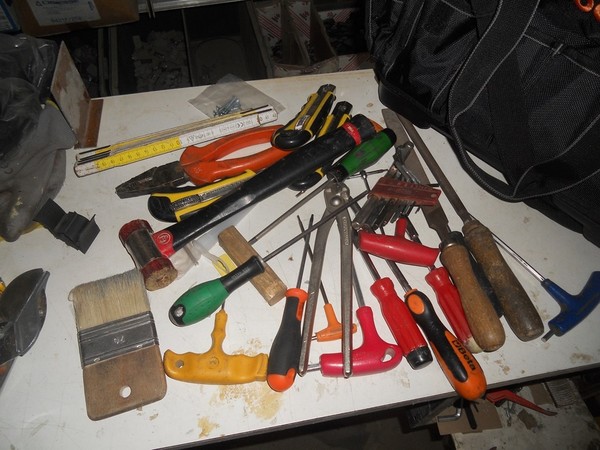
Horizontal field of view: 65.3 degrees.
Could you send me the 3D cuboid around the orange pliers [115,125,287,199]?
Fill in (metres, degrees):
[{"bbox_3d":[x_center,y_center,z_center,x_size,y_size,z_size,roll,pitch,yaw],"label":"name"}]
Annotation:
[{"bbox_3d":[-0.104,-0.068,0.530,0.209,0.022,0.056,-21,59,-13],"label":"orange pliers"}]

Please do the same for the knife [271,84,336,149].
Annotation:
[{"bbox_3d":[0.015,-0.134,0.560,0.042,0.027,0.138,17,44,10],"label":"knife"}]

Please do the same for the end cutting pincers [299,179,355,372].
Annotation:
[{"bbox_3d":[0.031,0.040,0.453,0.054,0.022,0.212,5,53,2],"label":"end cutting pincers"}]

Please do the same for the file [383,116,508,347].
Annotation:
[{"bbox_3d":[0.139,-0.022,0.504,0.032,0.030,0.320,-9,54,-7],"label":"file"}]

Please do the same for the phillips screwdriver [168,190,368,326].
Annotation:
[{"bbox_3d":[-0.023,0.023,0.456,0.226,0.034,0.034,-32,62,-15],"label":"phillips screwdriver"}]

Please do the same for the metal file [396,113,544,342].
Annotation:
[{"bbox_3d":[0.169,-0.022,0.508,0.030,0.030,0.308,-13,56,-10],"label":"metal file"}]

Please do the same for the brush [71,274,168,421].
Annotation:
[{"bbox_3d":[-0.164,0.103,0.419,0.065,0.017,0.128,-17,58,-12],"label":"brush"}]

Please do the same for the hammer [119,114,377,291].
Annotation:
[{"bbox_3d":[-0.042,-0.036,0.493,0.295,0.036,0.075,-30,62,-15],"label":"hammer"}]

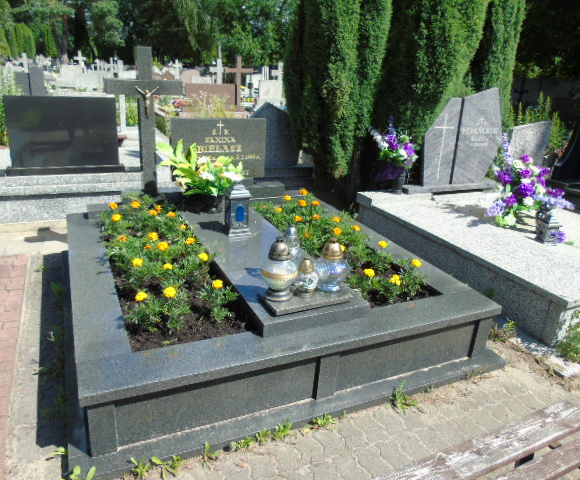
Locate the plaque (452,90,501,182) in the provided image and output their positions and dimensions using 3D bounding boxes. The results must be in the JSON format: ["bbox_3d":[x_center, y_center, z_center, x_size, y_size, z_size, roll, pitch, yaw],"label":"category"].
[{"bbox_3d":[1.869,-1.026,4.611,0.640,0.930,0.100,-7,20,-27],"label":"plaque"}]

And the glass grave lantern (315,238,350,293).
[{"bbox_3d":[0.204,0.112,2.200,0.170,0.263,0.170,4,22,-2],"label":"glass grave lantern"}]

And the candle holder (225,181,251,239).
[{"bbox_3d":[-0.346,-0.220,3.063,0.162,0.351,0.162,-6,23,-25],"label":"candle holder"}]

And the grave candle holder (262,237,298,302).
[{"bbox_3d":[-0.051,0.132,2.204,0.174,0.301,0.174,4,21,-2],"label":"grave candle holder"}]

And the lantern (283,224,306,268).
[{"bbox_3d":[0.005,0.080,2.350,0.129,0.325,0.129,-6,23,-25],"label":"lantern"}]

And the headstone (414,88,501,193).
[{"bbox_3d":[1.625,-0.974,4.429,1.220,0.960,0.250,-7,24,-27],"label":"headstone"}]

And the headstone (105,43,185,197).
[{"bbox_3d":[-1.026,-0.816,3.297,0.530,1.050,0.100,-6,24,-25],"label":"headstone"}]

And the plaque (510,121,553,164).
[{"bbox_3d":[3.294,-1.322,6.458,0.759,0.667,0.075,-6,23,-25],"label":"plaque"}]

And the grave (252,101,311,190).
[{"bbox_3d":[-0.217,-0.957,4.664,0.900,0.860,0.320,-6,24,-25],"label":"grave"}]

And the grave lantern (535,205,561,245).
[{"bbox_3d":[1.926,-0.124,3.423,0.155,0.268,0.155,-7,24,-27],"label":"grave lantern"}]

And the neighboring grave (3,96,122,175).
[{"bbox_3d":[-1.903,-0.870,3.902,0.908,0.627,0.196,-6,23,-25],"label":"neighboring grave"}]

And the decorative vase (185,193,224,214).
[{"bbox_3d":[-0.642,-0.298,3.489,0.293,0.149,0.293,-6,23,-25],"label":"decorative vase"}]

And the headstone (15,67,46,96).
[{"bbox_3d":[-4.881,-2.927,8.730,0.600,0.650,0.120,-6,24,-25],"label":"headstone"}]

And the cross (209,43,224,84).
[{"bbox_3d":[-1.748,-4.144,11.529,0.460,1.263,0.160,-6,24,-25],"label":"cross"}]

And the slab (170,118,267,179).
[{"bbox_3d":[-0.602,-0.780,3.942,0.822,0.520,0.067,-6,19,-25],"label":"slab"}]

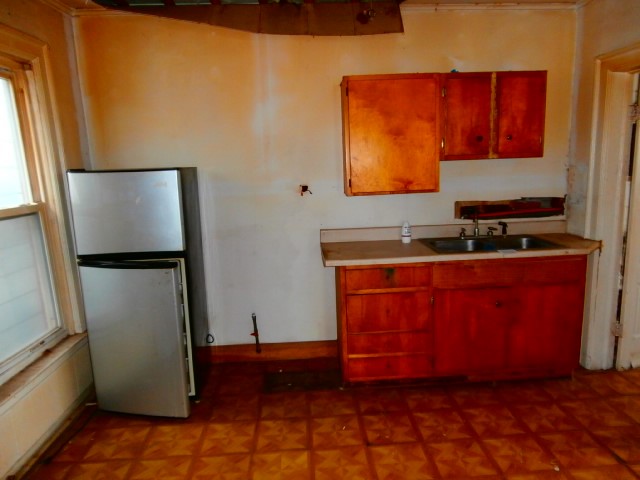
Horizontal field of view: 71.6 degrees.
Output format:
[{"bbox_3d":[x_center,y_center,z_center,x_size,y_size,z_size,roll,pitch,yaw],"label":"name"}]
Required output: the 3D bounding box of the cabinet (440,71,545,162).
[{"bbox_3d":[1.171,-0.857,3.130,0.720,0.567,0.275,-2,10,-2],"label":"cabinet"}]

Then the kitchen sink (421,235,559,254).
[{"bbox_3d":[1.177,0.102,3.128,0.840,0.170,0.540,-2,10,-2],"label":"kitchen sink"}]

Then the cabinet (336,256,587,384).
[{"bbox_3d":[0.921,0.500,3.167,1.571,0.855,0.610,-2,10,-2],"label":"cabinet"}]

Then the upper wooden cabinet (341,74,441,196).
[{"bbox_3d":[0.493,-0.723,3.118,0.638,0.780,0.275,-2,10,-2],"label":"upper wooden cabinet"}]

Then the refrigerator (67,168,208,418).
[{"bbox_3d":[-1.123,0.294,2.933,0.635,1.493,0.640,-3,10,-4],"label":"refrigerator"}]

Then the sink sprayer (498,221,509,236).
[{"bbox_3d":[1.368,-0.082,3.312,0.070,0.120,0.040,-7,10,-27],"label":"sink sprayer"}]

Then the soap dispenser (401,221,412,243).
[{"bbox_3d":[0.632,-0.057,3.231,0.065,0.166,0.060,-2,10,-2],"label":"soap dispenser"}]

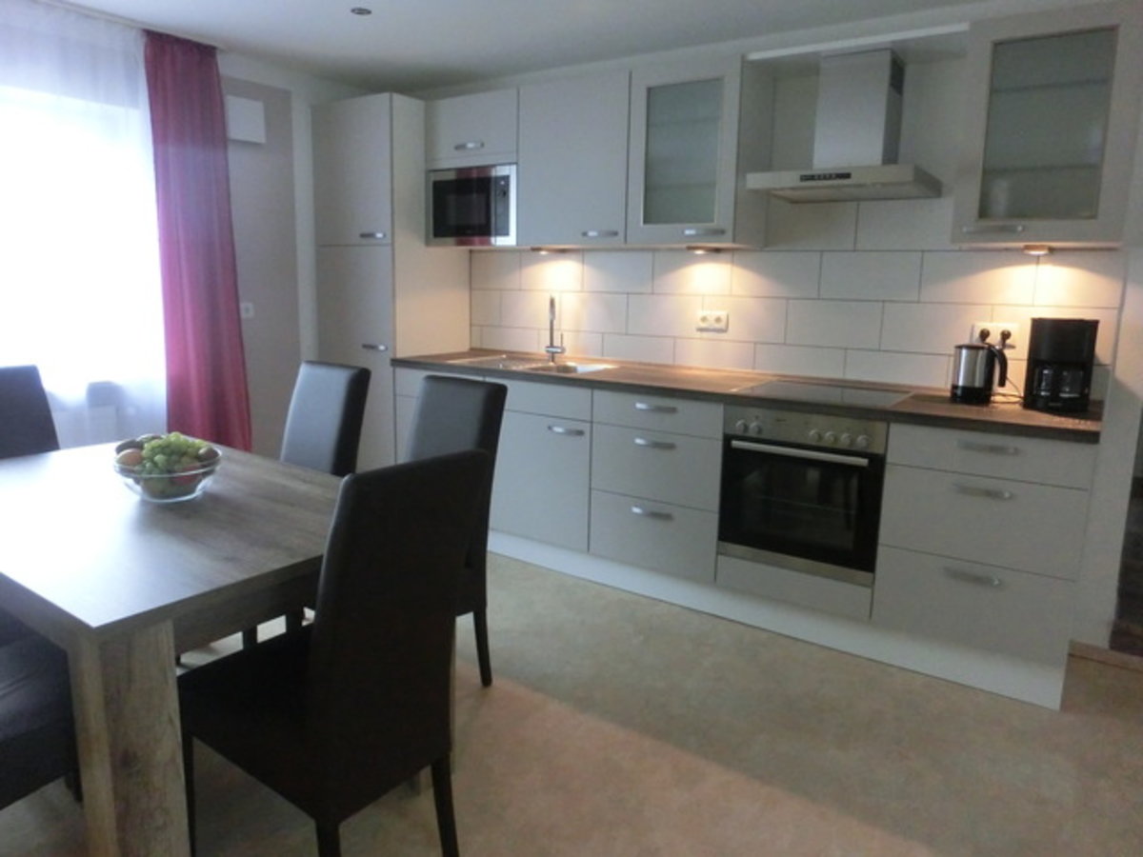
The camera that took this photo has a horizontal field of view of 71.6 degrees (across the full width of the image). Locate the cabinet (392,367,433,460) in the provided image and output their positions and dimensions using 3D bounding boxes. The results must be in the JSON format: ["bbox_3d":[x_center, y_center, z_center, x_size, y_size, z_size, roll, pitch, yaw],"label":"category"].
[{"bbox_3d":[-0.503,0.038,4.150,0.590,0.730,0.551,8,14,33],"label":"cabinet"}]

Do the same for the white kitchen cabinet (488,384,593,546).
[{"bbox_3d":[0.000,0.118,3.850,0.600,0.725,0.587,8,12,33],"label":"white kitchen cabinet"}]

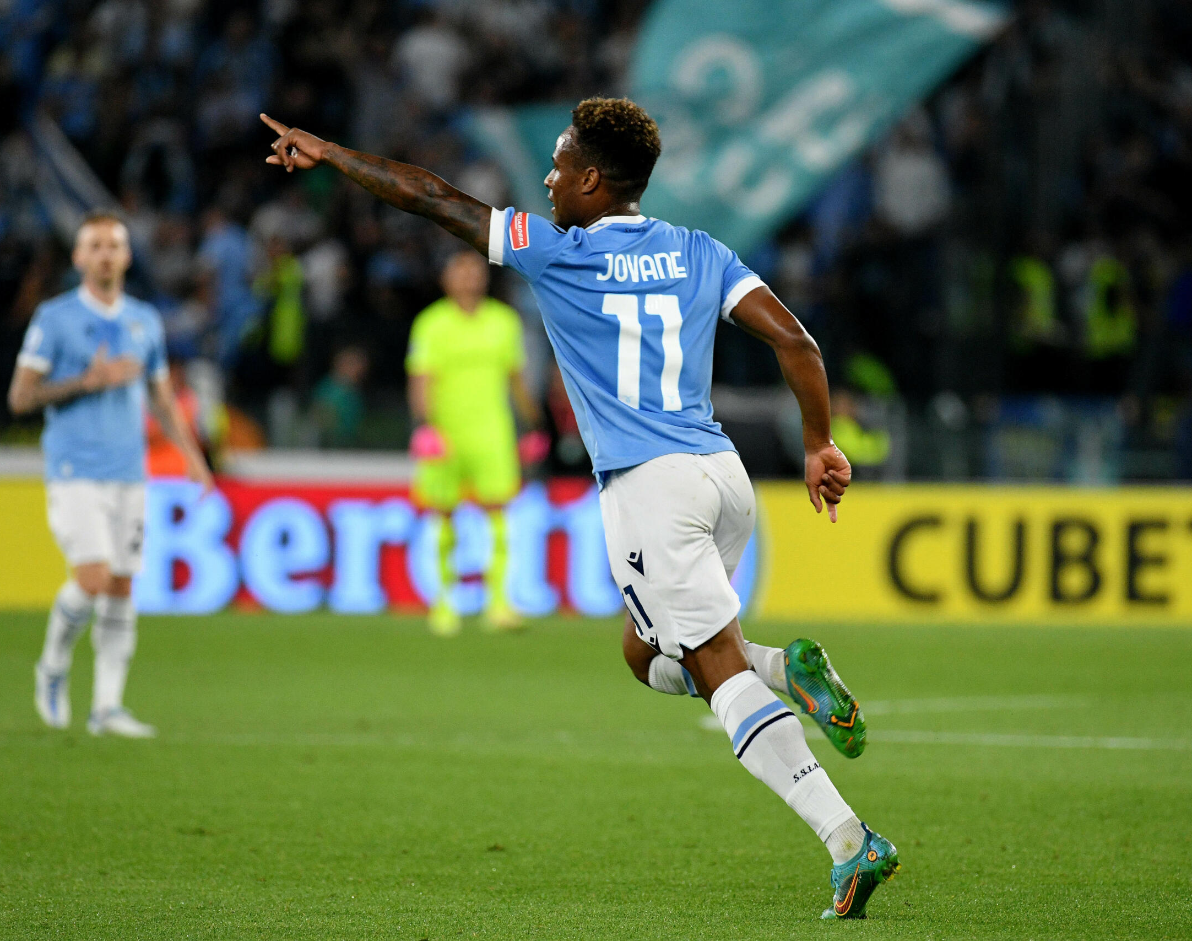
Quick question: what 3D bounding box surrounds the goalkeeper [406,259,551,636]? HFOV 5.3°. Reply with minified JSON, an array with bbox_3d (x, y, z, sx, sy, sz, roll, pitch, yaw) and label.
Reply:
[{"bbox_3d":[-0.600,-0.139,65.200,0.700,1.910,0.420,0,0,-8],"label":"goalkeeper"}]

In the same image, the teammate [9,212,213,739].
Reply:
[{"bbox_3d":[-1.661,0.015,44.300,0.660,1.790,0.530,0,0,-24],"label":"teammate"}]

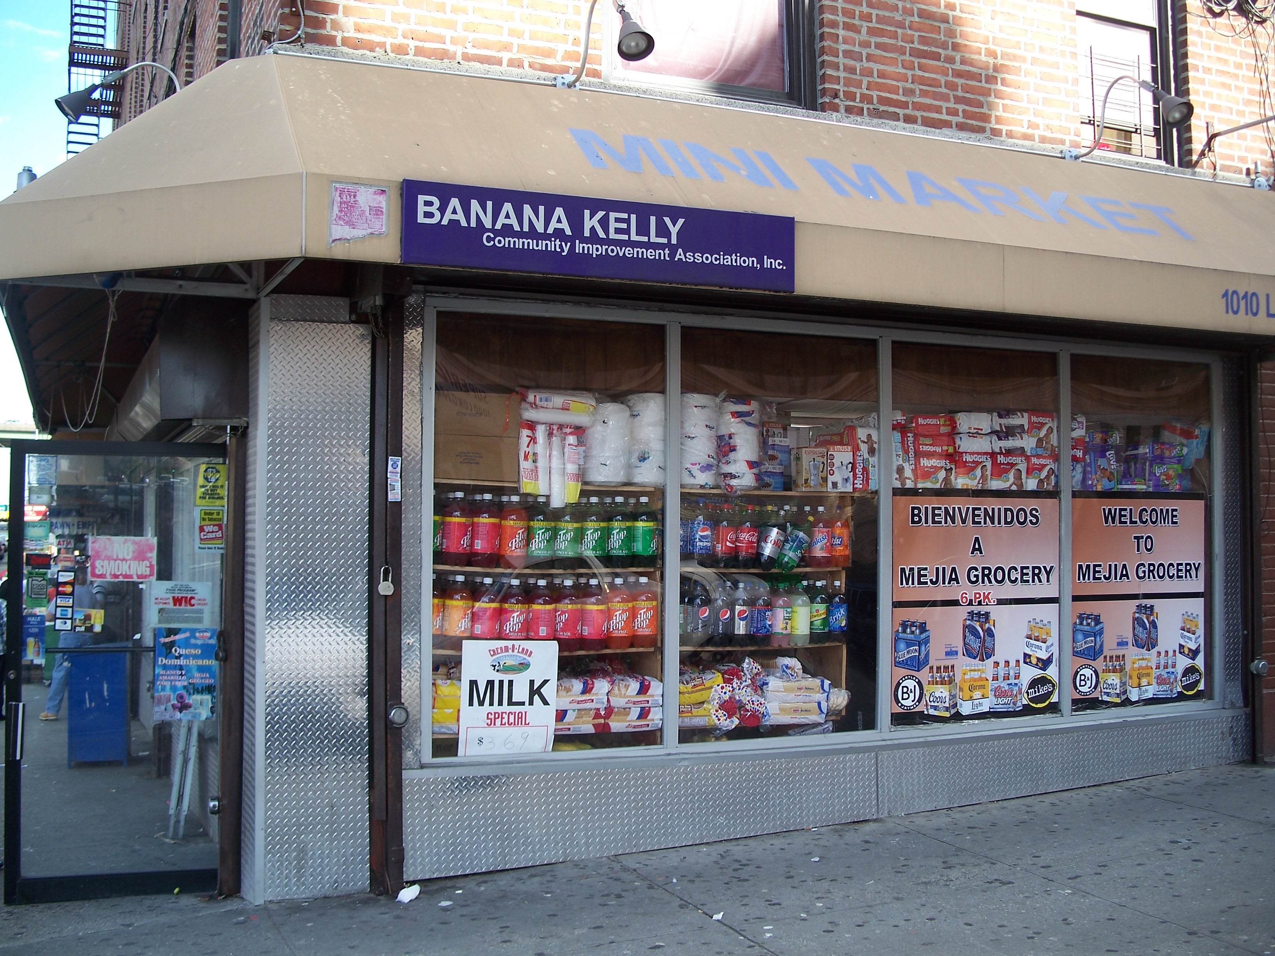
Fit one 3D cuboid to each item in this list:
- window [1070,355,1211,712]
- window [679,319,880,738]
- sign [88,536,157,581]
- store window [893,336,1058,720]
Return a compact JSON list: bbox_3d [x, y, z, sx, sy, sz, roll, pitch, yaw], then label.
[{"bbox_3d":[2.855,0.310,7.700,1.040,1.970,0.060,1,-2,-24],"label":"window"},{"bbox_3d":[0.700,0.275,6.730,1.110,1.980,0.060,1,-2,-24],"label":"window"},{"bbox_3d":[-2.267,0.355,6.000,0.282,0.195,0.010,1,-1,-12],"label":"sign"},{"bbox_3d":[1.800,0.293,7.220,1.090,1.970,0.060,1,-2,-24],"label":"store window"}]

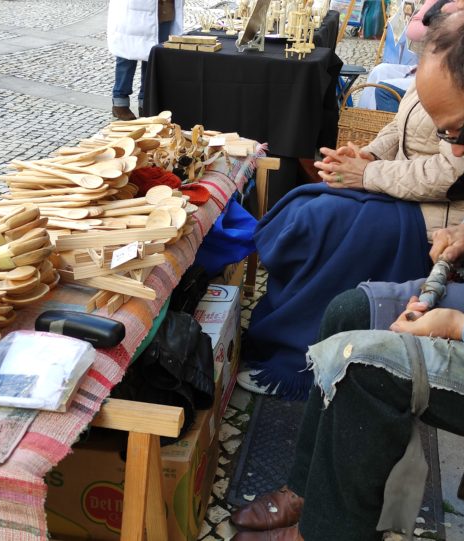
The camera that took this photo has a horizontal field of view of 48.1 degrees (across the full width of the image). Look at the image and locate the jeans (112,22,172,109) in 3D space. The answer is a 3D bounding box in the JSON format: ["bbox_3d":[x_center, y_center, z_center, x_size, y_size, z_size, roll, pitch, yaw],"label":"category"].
[{"bbox_3d":[-0.660,-1.732,4.080,0.400,0.900,0.300,-18,35,-28],"label":"jeans"}]

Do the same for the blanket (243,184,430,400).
[{"bbox_3d":[0.290,0.018,1.558,0.490,0.550,0.500,5,30,9],"label":"blanket"}]

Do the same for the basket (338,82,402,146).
[{"bbox_3d":[0.890,-0.931,3.342,0.380,0.420,0.280,13,32,21],"label":"basket"}]

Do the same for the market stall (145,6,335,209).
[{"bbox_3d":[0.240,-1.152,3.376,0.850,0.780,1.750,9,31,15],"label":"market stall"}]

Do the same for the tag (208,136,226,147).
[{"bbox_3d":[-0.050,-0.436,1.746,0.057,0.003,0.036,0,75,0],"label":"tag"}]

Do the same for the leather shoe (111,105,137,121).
[{"bbox_3d":[-0.885,-1.327,4.338,0.105,0.120,0.280,-21,36,-31],"label":"leather shoe"}]

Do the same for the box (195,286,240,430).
[{"bbox_3d":[-0.202,0.230,1.462,0.400,0.300,0.290,7,31,11],"label":"box"}]

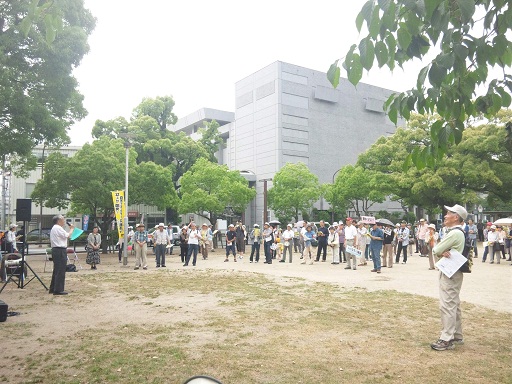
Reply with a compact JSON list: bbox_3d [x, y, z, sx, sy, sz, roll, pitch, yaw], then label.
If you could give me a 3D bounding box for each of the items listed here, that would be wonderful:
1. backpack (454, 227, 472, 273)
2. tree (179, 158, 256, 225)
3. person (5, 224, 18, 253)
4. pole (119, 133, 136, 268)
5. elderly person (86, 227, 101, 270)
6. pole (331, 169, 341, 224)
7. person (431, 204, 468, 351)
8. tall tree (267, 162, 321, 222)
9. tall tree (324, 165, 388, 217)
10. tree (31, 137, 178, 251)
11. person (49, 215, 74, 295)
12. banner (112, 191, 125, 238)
[{"bbox_3d":[2.540,0.709,5.200,0.200,0.500,0.320,-2,-5,20],"label":"backpack"},{"bbox_3d":[-2.627,0.791,29.264,5.100,6.217,5.300,0,-5,0],"label":"tree"},{"bbox_3d":[-8.874,1.962,15.566,0.420,1.560,0.480,2,-5,-25],"label":"person"},{"bbox_3d":[-5.029,0.249,16.719,0.680,5.176,0.680,0,-5,0],"label":"pole"},{"bbox_3d":[-5.765,1.993,15.263,0.500,1.491,0.360,2,-5,-21],"label":"elderly person"},{"bbox_3d":[8.080,1.344,43.318,1.400,7.497,0.350,-4,-6,41],"label":"pole"},{"bbox_3d":[2.352,1.008,5.212,0.440,1.706,0.520,-2,-5,20],"label":"person"},{"bbox_3d":[3.002,0.965,33.882,4.300,6.653,4.300,0,-5,0],"label":"tall tree"},{"bbox_3d":[9.093,1.094,38.807,5.300,7.230,5.600,4,-6,-37],"label":"tall tree"},{"bbox_3d":[-8.756,0.134,24.788,7.800,6.782,8.300,2,-5,-22],"label":"tree"},{"bbox_3d":[-4.307,1.363,9.473,0.500,1.717,0.520,3,-6,-28],"label":"person"},{"bbox_3d":[-5.482,0.902,17.200,0.550,1.900,0.120,2,-5,-18],"label":"banner"}]

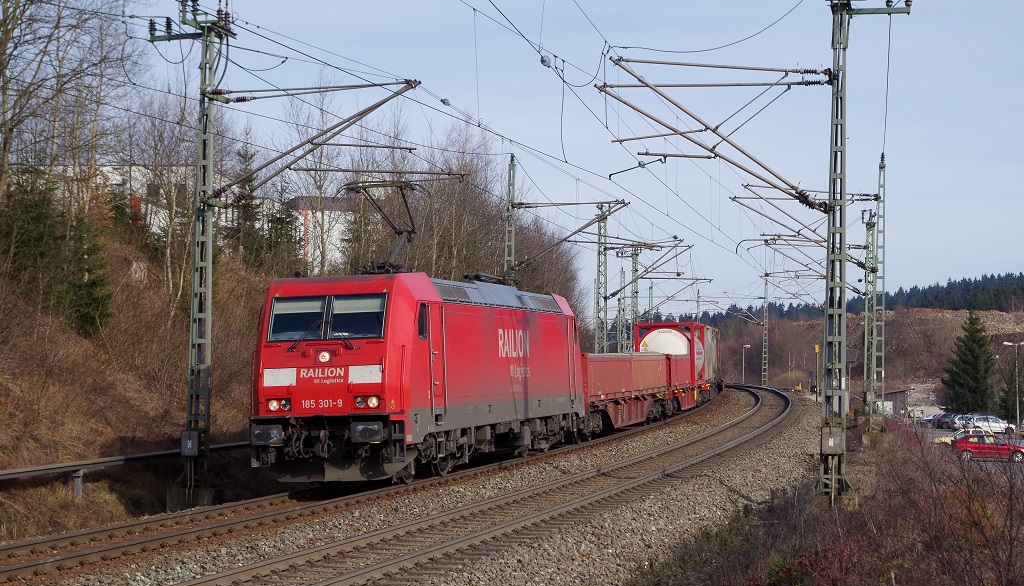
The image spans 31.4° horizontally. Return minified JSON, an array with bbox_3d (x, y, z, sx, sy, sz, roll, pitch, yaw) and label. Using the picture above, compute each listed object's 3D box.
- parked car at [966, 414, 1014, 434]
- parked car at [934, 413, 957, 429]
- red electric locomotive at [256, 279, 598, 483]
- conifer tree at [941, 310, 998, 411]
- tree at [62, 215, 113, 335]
[{"bbox_3d":[38.997,10.760,148.000,4.150,1.480,1.740,1,-2,-1],"label":"parked car"},{"bbox_3d":[40.456,11.740,166.000,4.300,1.450,1.750,1,-2,-1],"label":"parked car"},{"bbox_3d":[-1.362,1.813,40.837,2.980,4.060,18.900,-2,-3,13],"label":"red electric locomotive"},{"bbox_3d":[45.906,7.190,183.000,5.600,11.000,5.600,1,-2,0],"label":"conifer tree"},{"bbox_3d":[-11.080,-0.483,47.500,1.400,3.150,1.400,1,-2,0],"label":"tree"}]

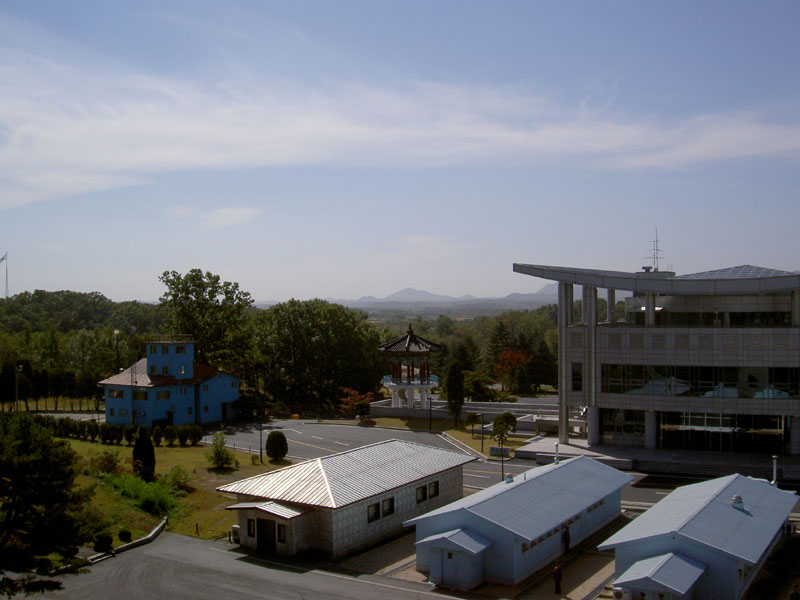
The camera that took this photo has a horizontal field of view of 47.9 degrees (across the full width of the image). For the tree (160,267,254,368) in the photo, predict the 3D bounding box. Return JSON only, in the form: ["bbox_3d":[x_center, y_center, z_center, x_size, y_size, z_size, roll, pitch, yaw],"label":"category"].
[{"bbox_3d":[-30.802,6.102,142.009,15.000,21.400,14.000,0,0,0],"label":"tree"}]

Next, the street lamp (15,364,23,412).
[{"bbox_3d":[-56.651,13.266,134.019,1.000,7.100,0.500,0,0,0],"label":"street lamp"}]

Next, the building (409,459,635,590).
[{"bbox_3d":[8.780,14.775,62.888,8.600,4.270,23.400,0,0,31],"label":"building"}]

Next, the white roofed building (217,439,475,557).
[{"bbox_3d":[-3.231,14.242,69.687,10.200,5.320,22.300,0,0,31],"label":"white roofed building"}]

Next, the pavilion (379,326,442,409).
[{"bbox_3d":[1.545,9.712,132.514,9.300,11.600,9.300,0,0,31],"label":"pavilion"}]

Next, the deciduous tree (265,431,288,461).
[{"bbox_3d":[-13.060,15.367,95.322,2.450,3.050,2.450,0,0,0],"label":"deciduous tree"}]

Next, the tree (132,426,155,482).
[{"bbox_3d":[-23.295,13.986,82.020,2.000,5.200,2.000,0,0,0],"label":"tree"}]

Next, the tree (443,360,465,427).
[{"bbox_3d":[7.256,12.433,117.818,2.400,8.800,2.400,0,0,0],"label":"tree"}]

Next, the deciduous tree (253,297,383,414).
[{"bbox_3d":[-12.326,8.506,138.012,19.500,16.800,16.000,0,0,0],"label":"deciduous tree"}]

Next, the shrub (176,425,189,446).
[{"bbox_3d":[-24.947,15.606,103.622,1.500,2.500,1.500,0,0,0],"label":"shrub"}]

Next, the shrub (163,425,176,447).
[{"bbox_3d":[-26.499,15.606,103.622,1.600,2.500,1.600,0,0,0],"label":"shrub"}]

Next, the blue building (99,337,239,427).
[{"bbox_3d":[-31.659,10.876,125.193,12.500,11.900,15.000,0,0,31],"label":"blue building"}]

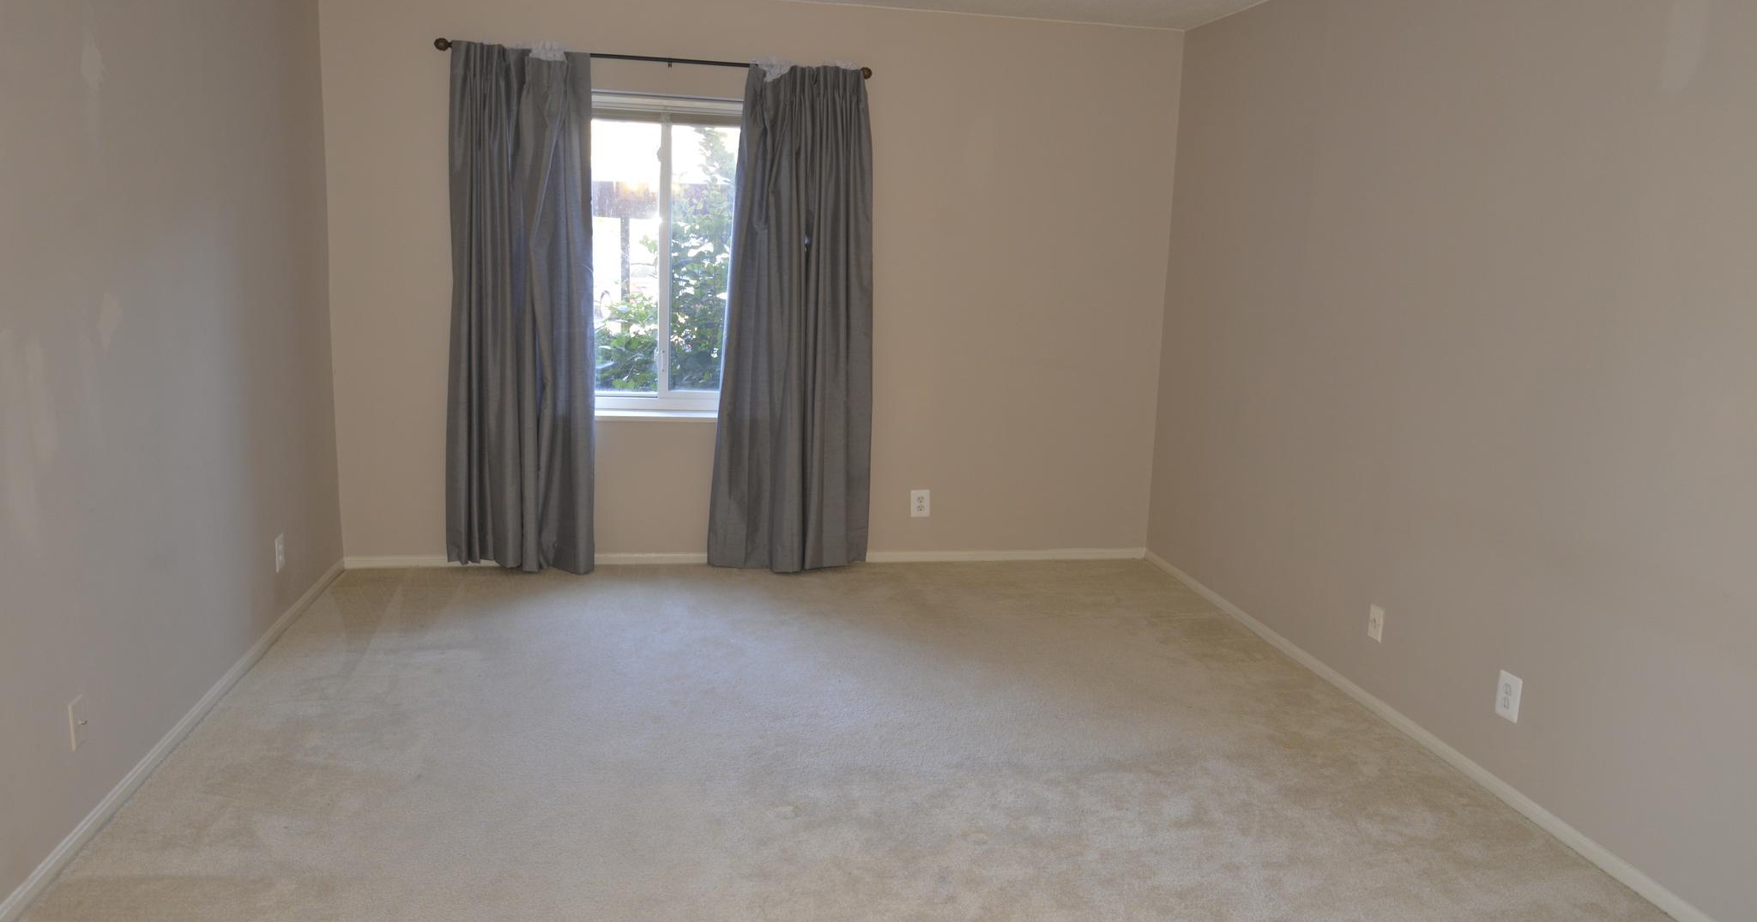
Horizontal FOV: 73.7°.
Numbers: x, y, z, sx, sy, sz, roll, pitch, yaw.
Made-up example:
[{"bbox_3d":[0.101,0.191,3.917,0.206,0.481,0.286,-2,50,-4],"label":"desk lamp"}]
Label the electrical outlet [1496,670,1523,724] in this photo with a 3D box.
[{"bbox_3d":[1.740,0.653,3.239,0.010,0.125,0.082,0,11,-11],"label":"electrical outlet"}]

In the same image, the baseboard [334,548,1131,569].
[{"bbox_3d":[-0.497,0.443,5.343,3.635,0.052,0.016,0,11,-11],"label":"baseboard"}]

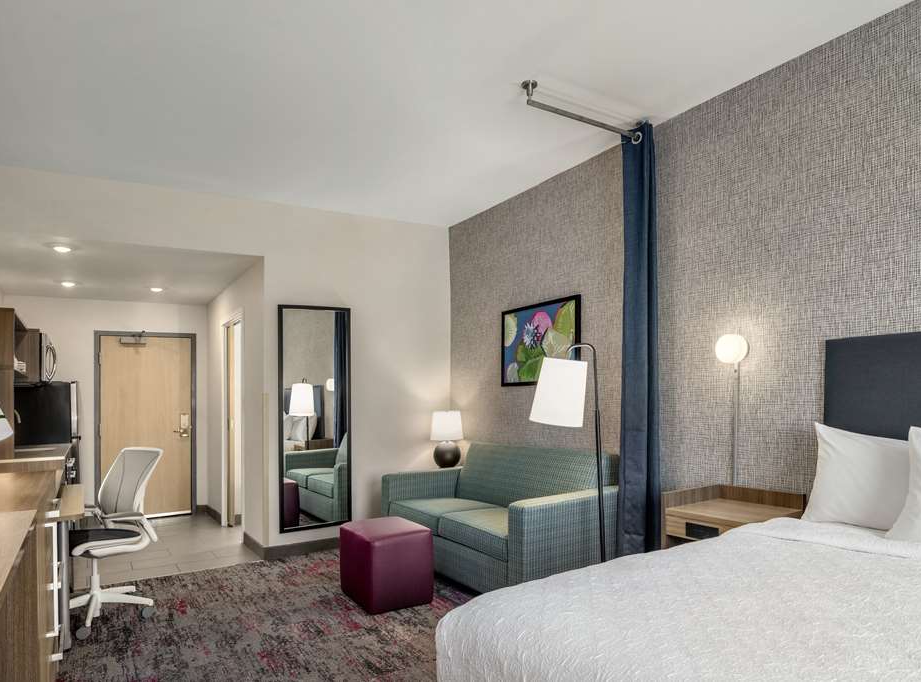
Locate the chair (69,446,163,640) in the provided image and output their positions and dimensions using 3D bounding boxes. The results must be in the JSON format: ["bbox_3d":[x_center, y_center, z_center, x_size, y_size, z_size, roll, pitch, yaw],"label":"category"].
[{"bbox_3d":[-2.179,1.188,3.482,0.640,0.990,0.620,-3,-3,30],"label":"chair"}]

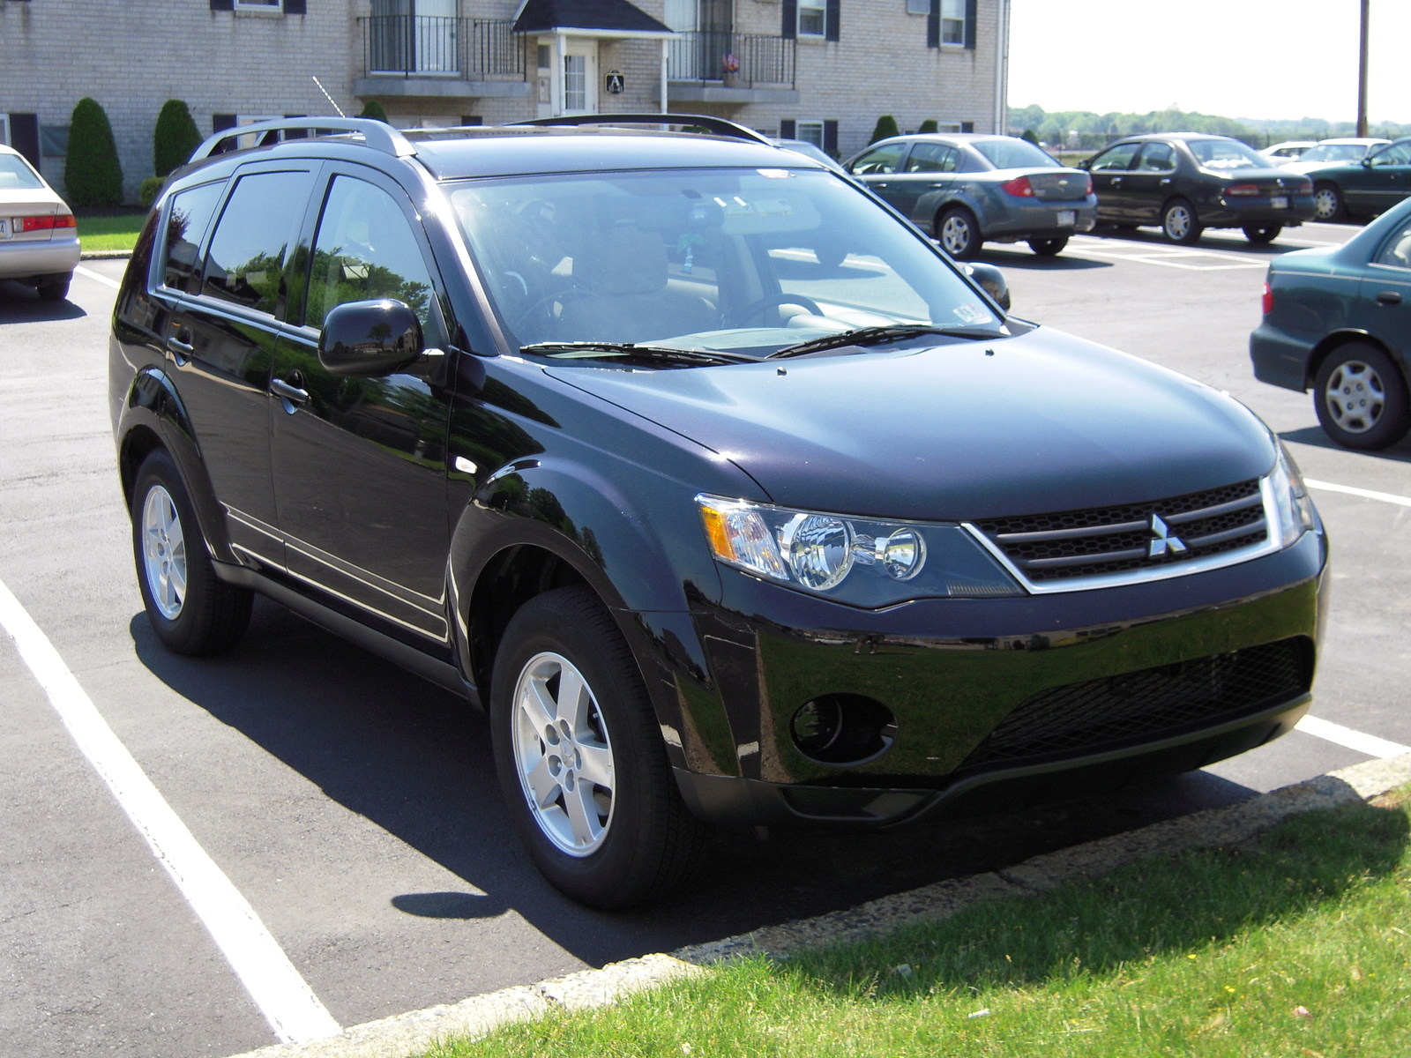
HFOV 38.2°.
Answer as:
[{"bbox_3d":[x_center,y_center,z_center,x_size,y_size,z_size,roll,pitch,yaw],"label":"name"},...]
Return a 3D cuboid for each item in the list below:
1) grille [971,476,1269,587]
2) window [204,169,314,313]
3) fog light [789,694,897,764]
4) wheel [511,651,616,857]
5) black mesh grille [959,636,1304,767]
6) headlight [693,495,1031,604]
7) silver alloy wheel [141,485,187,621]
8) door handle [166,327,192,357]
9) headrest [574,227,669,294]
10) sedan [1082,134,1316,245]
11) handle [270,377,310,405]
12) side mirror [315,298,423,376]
[{"bbox_3d":[0.863,0.009,3.994,0.790,0.155,0.130,-8,13,-32],"label":"grille"},{"bbox_3d":[-1.260,-0.816,5.757,0.050,0.400,0.660,14,1,-34],"label":"window"},{"bbox_3d":[0.249,0.378,3.837,0.180,0.140,0.120,-5,12,-22],"label":"fog light"},{"bbox_3d":[-0.244,0.472,4.391,0.170,0.440,0.440,-8,13,-33],"label":"wheel"},{"bbox_3d":[0.870,0.338,4.054,0.970,0.160,0.110,-8,13,-32],"label":"black mesh grille"},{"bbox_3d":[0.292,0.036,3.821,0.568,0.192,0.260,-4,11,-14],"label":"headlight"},{"bbox_3d":[-1.681,0.069,6.605,0.170,0.440,0.440,-8,13,-32],"label":"silver alloy wheel"},{"bbox_3d":[-1.564,-0.551,6.079,0.050,0.042,0.210,-8,13,-32],"label":"door handle"},{"bbox_3d":[-0.262,-0.830,6.310,0.270,0.200,0.120,-8,13,-32],"label":"headrest"},{"bbox_3d":[6.291,-4.729,28.294,1.720,1.420,4.600,-7,13,-29],"label":"sedan"},{"bbox_3d":[-1.086,-0.368,5.349,0.050,0.042,0.215,-8,13,-32],"label":"handle"},{"bbox_3d":[-0.774,-0.452,4.722,0.210,0.175,0.150,-8,13,-32],"label":"side mirror"}]

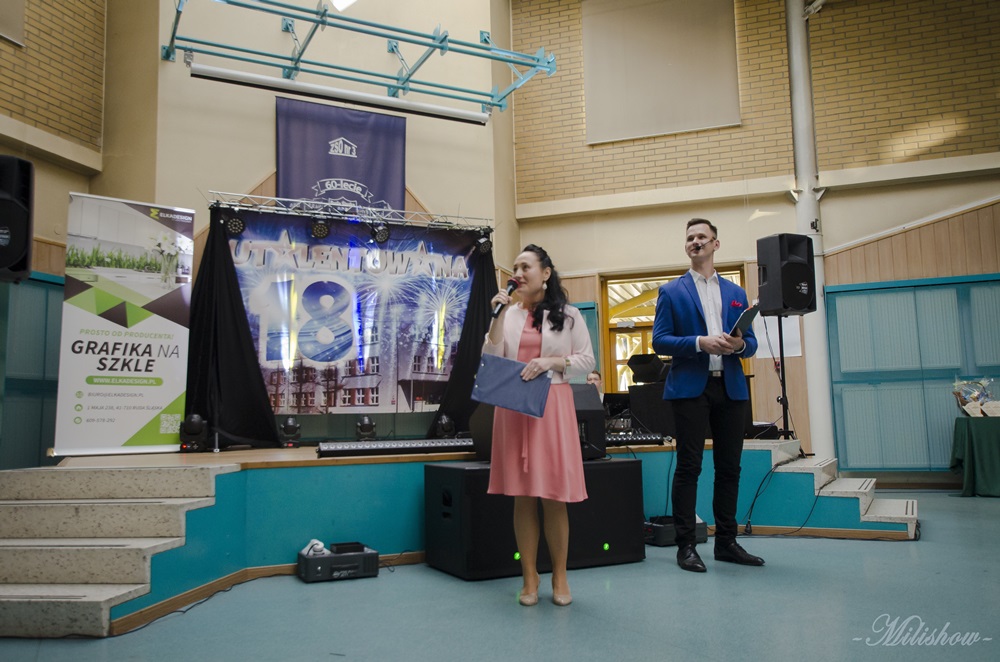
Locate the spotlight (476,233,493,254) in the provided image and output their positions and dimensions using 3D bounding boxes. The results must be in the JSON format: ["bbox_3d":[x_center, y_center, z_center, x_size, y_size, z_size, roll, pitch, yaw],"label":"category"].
[{"bbox_3d":[-0.166,-0.939,8.920,0.180,0.240,0.200,1,-7,-17],"label":"spotlight"}]

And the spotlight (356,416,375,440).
[{"bbox_3d":[-1.290,0.953,8.035,0.200,0.300,0.190,2,-7,-28],"label":"spotlight"}]

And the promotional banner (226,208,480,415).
[{"bbox_3d":[-1.372,-0.172,8.354,2.800,1.990,0.050,2,-7,-28],"label":"promotional banner"}]

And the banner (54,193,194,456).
[{"bbox_3d":[-3.072,-0.045,6.896,1.043,2.110,0.120,4,-8,-39],"label":"banner"}]

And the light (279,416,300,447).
[{"bbox_3d":[-1.938,0.929,7.691,0.200,0.300,0.190,2,-7,-28],"label":"light"}]

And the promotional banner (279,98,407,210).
[{"bbox_3d":[-1.662,-1.608,8.827,1.432,1.600,0.050,2,-7,-28],"label":"promotional banner"}]

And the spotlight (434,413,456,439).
[{"bbox_3d":[-0.547,0.980,8.429,0.200,0.300,0.190,2,-7,-28],"label":"spotlight"}]

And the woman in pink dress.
[{"bbox_3d":[0.168,0.393,3.779,0.500,1.594,0.400,-3,-6,16],"label":"woman in pink dress"}]

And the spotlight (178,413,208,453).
[{"bbox_3d":[-2.584,0.858,7.011,0.230,0.320,0.200,2,-7,-28],"label":"spotlight"}]

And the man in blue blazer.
[{"bbox_3d":[1.107,0.312,4.601,0.580,1.894,0.420,-1,-6,0],"label":"man in blue blazer"}]

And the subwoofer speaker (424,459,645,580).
[{"bbox_3d":[0.181,1.021,4.710,1.092,0.545,0.620,2,-7,-26],"label":"subwoofer speaker"}]

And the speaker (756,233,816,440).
[{"bbox_3d":[2.342,0.068,6.787,0.460,1.761,0.460,0,-6,-10],"label":"speaker"}]

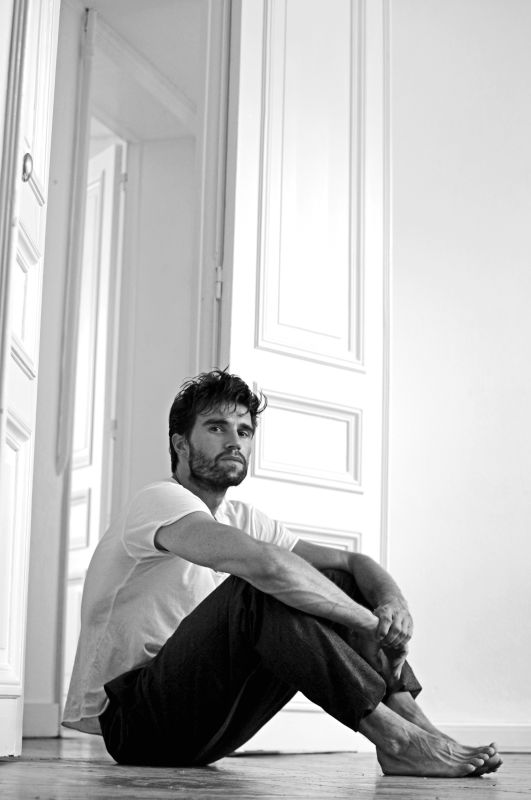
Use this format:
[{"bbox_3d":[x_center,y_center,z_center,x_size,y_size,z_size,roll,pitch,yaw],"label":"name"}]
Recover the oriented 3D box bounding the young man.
[{"bbox_3d":[0.010,0.350,3.520,0.970,0.845,0.520,-4,-12,25],"label":"young man"}]

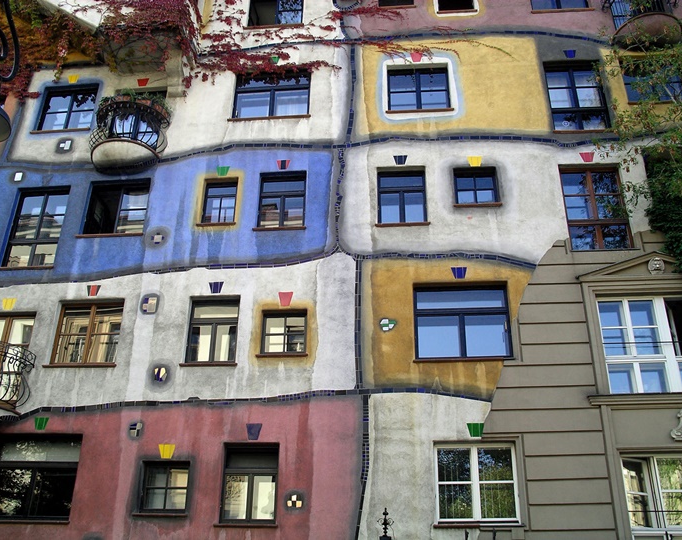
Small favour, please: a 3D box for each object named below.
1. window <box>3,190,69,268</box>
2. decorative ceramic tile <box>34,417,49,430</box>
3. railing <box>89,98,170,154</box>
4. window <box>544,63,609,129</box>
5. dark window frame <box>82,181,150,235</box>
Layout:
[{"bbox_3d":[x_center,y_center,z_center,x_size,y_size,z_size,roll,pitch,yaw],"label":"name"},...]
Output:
[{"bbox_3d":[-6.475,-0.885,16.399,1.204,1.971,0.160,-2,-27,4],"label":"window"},{"bbox_3d":[-5.786,2.974,14.863,0.300,0.255,0.040,-2,-26,5],"label":"decorative ceramic tile"},{"bbox_3d":[-5.036,-3.218,17.787,1.880,1.050,0.860,-2,-27,5],"label":"railing"},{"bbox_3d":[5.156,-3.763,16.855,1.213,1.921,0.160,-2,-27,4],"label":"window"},{"bbox_3d":[-4.955,-1.380,17.034,1.374,1.364,0.150,-2,-26,5],"label":"dark window frame"}]

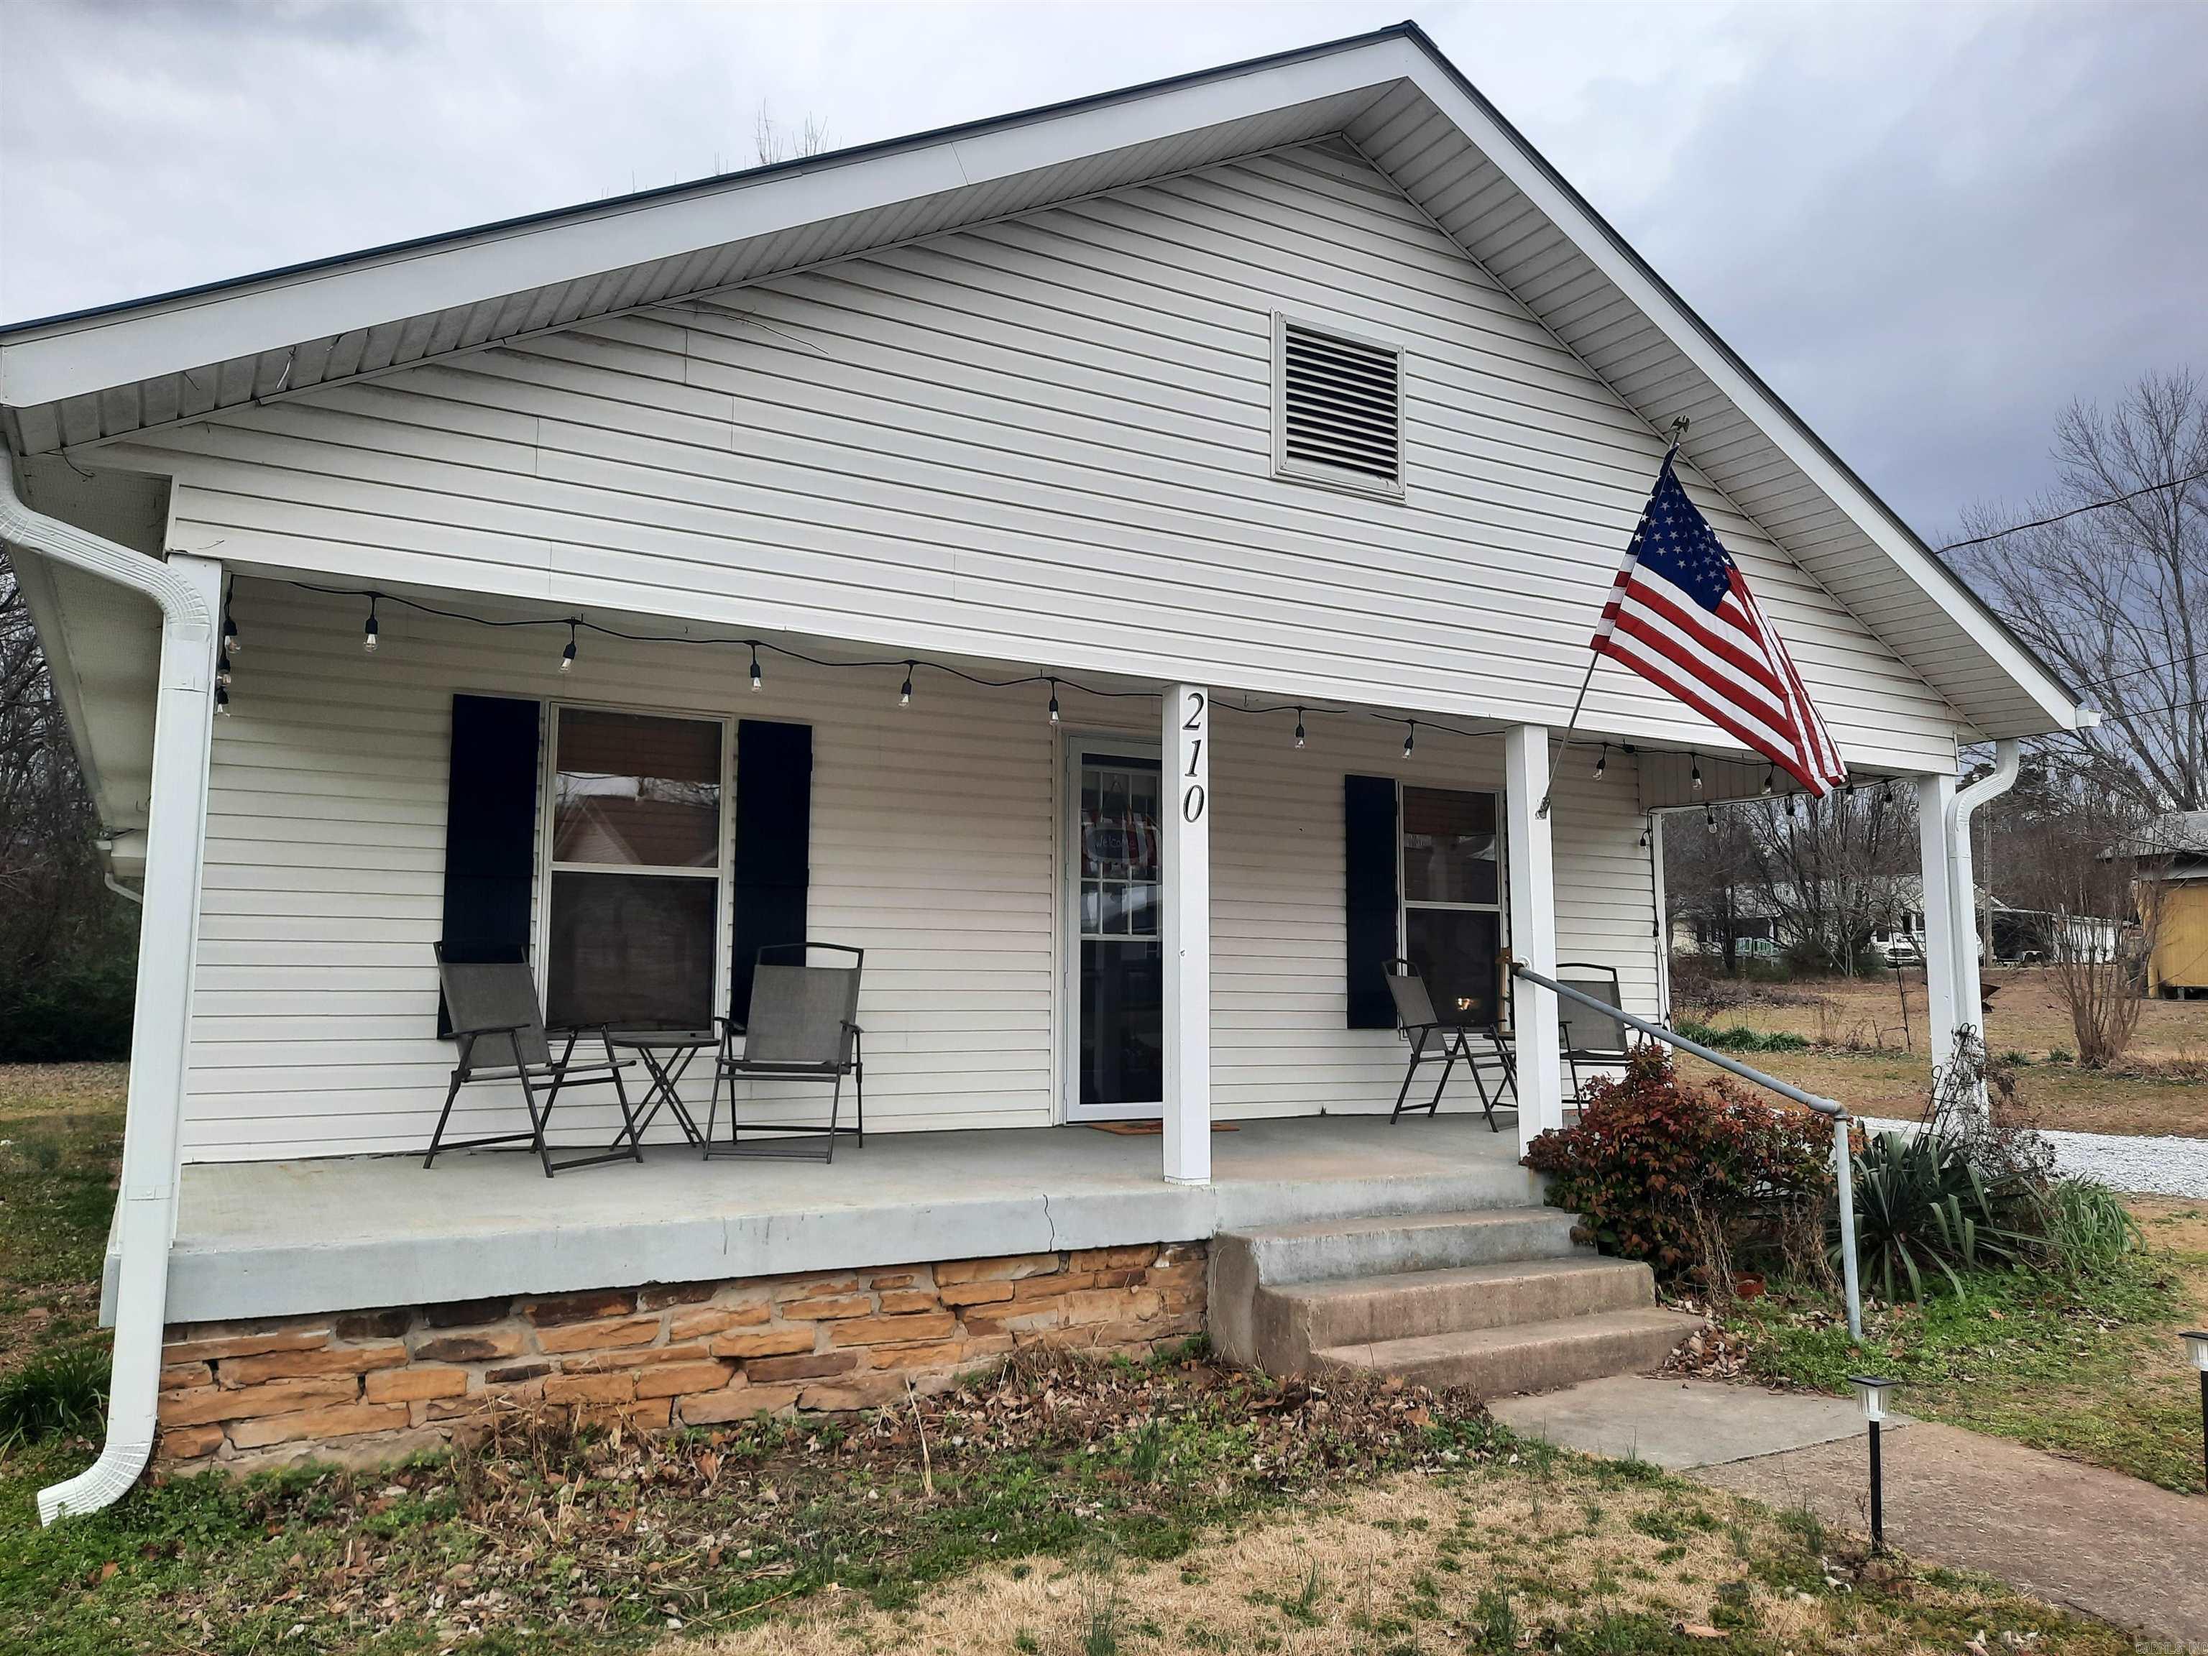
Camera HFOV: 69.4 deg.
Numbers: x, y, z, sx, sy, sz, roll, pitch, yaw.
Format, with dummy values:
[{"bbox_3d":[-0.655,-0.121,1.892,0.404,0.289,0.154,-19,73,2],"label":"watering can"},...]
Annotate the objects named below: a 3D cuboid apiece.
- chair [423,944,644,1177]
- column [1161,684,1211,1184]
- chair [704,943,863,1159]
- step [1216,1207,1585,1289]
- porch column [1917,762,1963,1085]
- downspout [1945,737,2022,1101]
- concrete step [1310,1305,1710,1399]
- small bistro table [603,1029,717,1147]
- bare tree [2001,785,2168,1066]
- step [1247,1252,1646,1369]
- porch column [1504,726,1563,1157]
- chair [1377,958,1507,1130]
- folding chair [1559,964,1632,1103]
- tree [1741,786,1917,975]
[{"bbox_3d":[-2.310,0.910,6.508,0.660,0.910,0.570,-3,-7,23],"label":"chair"},{"bbox_3d":[0.327,0.414,6.329,0.130,1.960,0.130,4,-7,-30],"label":"column"},{"bbox_3d":[-1.379,0.970,7.024,0.570,0.910,0.660,0,-6,4],"label":"chair"},{"bbox_3d":[1.169,1.627,6.251,1.620,0.151,0.350,4,-7,-30],"label":"step"},{"bbox_3d":[4.651,0.688,8.804,0.145,1.960,0.135,4,-7,-30],"label":"porch column"},{"bbox_3d":[4.948,0.792,8.825,0.670,2.630,0.110,4,-7,-30],"label":"downspout"},{"bbox_3d":[1.478,1.886,5.659,1.630,0.165,0.281,4,-7,-30],"label":"concrete step"},{"bbox_3d":[-1.932,1.167,6.953,0.500,0.490,0.480,4,-7,-30],"label":"small bistro table"},{"bbox_3d":[12.607,1.264,20.500,1.900,3.500,1.900,4,-7,-30],"label":"bare tree"},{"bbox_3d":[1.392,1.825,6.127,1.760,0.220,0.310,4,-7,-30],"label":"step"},{"bbox_3d":[1.943,0.510,7.229,0.140,1.955,0.135,4,-7,-30],"label":"porch column"},{"bbox_3d":[1.960,1.183,8.854,0.660,0.910,0.570,-4,-8,33],"label":"chair"},{"bbox_3d":[2.913,1.241,9.342,0.570,0.910,0.660,1,-6,-6],"label":"folding chair"},{"bbox_3d":[28.802,1.423,63.499,7.000,9.000,7.000,-3,-7,24],"label":"tree"}]

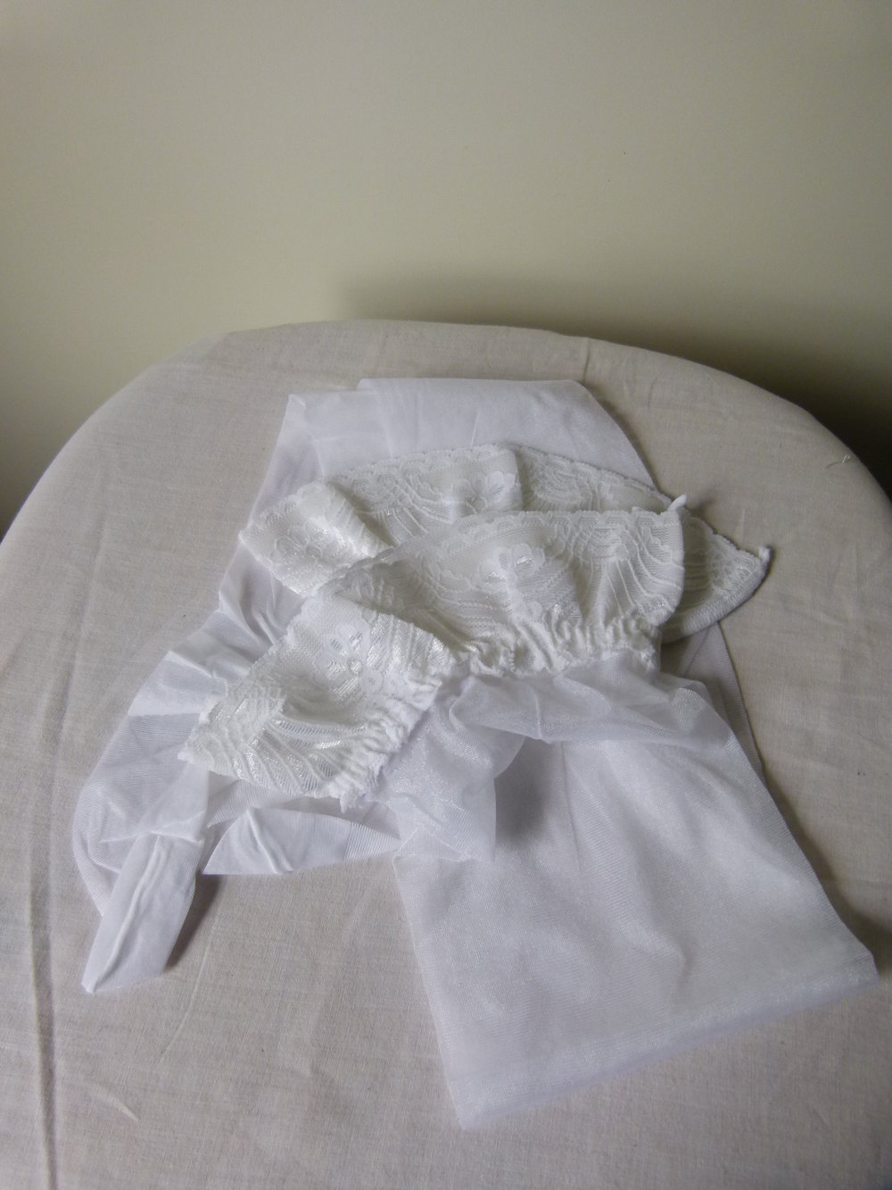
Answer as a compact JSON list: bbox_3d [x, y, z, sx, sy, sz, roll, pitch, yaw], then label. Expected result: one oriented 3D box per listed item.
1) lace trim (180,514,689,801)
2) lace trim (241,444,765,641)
[{"bbox_3d":[0.007,0.017,0.383,0.256,0.037,0.111,-18,60,-11],"label":"lace trim"},{"bbox_3d":[0.028,-0.032,0.422,0.256,0.032,0.105,5,58,3],"label":"lace trim"}]

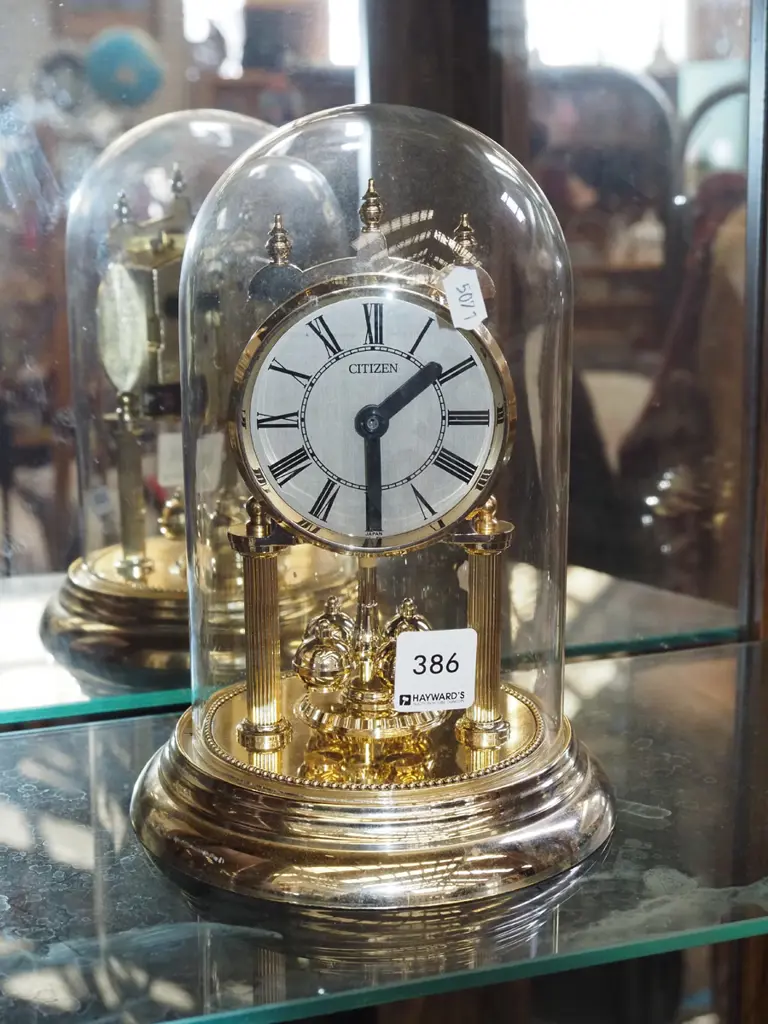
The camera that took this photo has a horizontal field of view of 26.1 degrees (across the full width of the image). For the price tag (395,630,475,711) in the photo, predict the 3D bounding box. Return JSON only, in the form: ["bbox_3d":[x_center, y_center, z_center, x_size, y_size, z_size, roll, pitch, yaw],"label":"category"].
[{"bbox_3d":[0.015,0.047,0.488,0.025,0.025,0.002,-2,14,-16],"label":"price tag"}]

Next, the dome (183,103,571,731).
[{"bbox_3d":[-0.002,-0.026,0.530,0.123,0.202,0.123,0,13,0],"label":"dome"}]

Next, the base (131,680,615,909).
[{"bbox_3d":[-0.004,0.083,0.556,0.162,0.028,0.162,0,13,0],"label":"base"}]

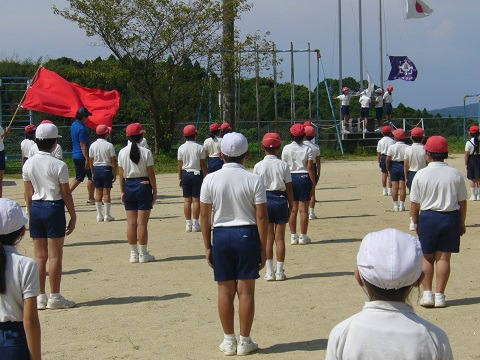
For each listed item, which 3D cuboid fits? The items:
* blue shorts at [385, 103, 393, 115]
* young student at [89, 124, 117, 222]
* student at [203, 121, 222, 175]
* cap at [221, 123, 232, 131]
[{"bbox_3d":[4.615,-2.201,34.000,0.270,0.340,0.220,-3,4,-35],"label":"blue shorts"},{"bbox_3d":[-2.017,-0.096,16.100,0.380,1.420,0.250,0,3,22],"label":"young student"},{"bbox_3d":[-0.375,-0.200,17.742,0.390,1.428,0.270,-1,3,9],"label":"student"},{"bbox_3d":[-0.251,-0.985,20.400,0.180,0.140,0.240,1,4,28],"label":"cap"}]

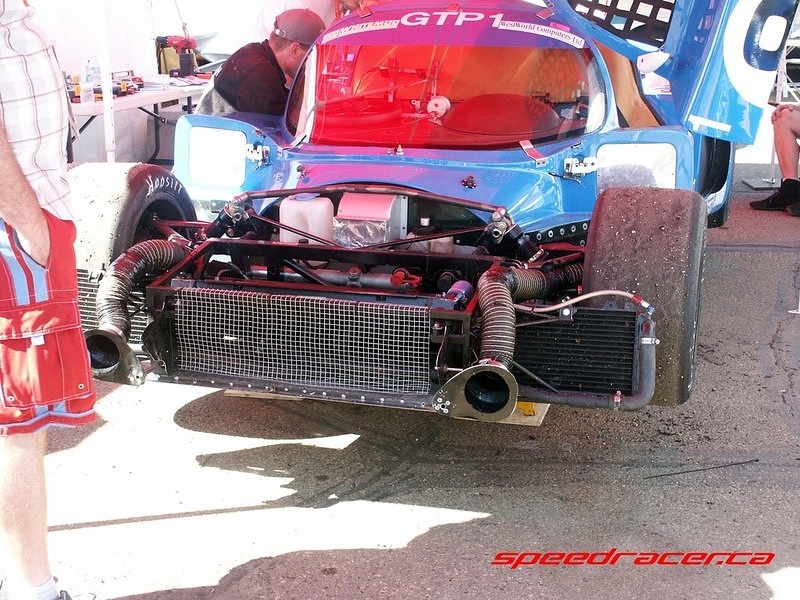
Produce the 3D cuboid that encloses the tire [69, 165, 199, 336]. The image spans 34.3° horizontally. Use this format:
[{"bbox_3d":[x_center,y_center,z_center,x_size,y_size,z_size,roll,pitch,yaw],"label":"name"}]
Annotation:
[{"bbox_3d":[-0.867,-0.118,4.030,0.280,0.602,0.602,4,15,16],"label":"tire"}]

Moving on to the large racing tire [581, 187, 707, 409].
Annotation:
[{"bbox_3d":[0.691,-0.011,3.625,0.280,0.602,0.602,4,15,16],"label":"large racing tire"}]

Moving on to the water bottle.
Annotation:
[{"bbox_3d":[-1.545,-1.081,6.400,0.067,0.208,0.067,0,14,0],"label":"water bottle"}]

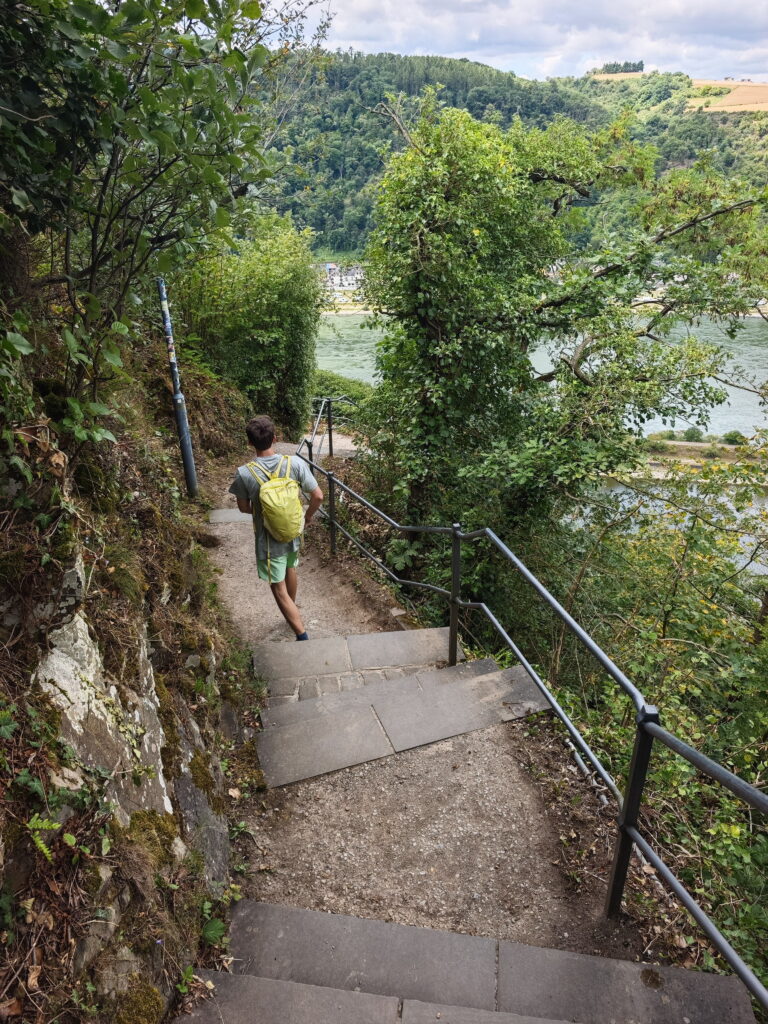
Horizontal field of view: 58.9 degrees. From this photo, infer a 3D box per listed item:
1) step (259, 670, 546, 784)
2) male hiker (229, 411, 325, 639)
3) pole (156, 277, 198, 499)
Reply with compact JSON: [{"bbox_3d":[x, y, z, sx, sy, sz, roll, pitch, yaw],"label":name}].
[{"bbox_3d":[0.150,1.177,3.689,1.614,0.127,0.375,-10,26,-17],"label":"step"},{"bbox_3d":[-0.732,0.198,4.679,0.568,1.725,0.608,-9,26,-15],"label":"male hiker"},{"bbox_3d":[-2.377,-1.345,7.849,0.125,2.600,0.125,-1,25,0],"label":"pole"}]

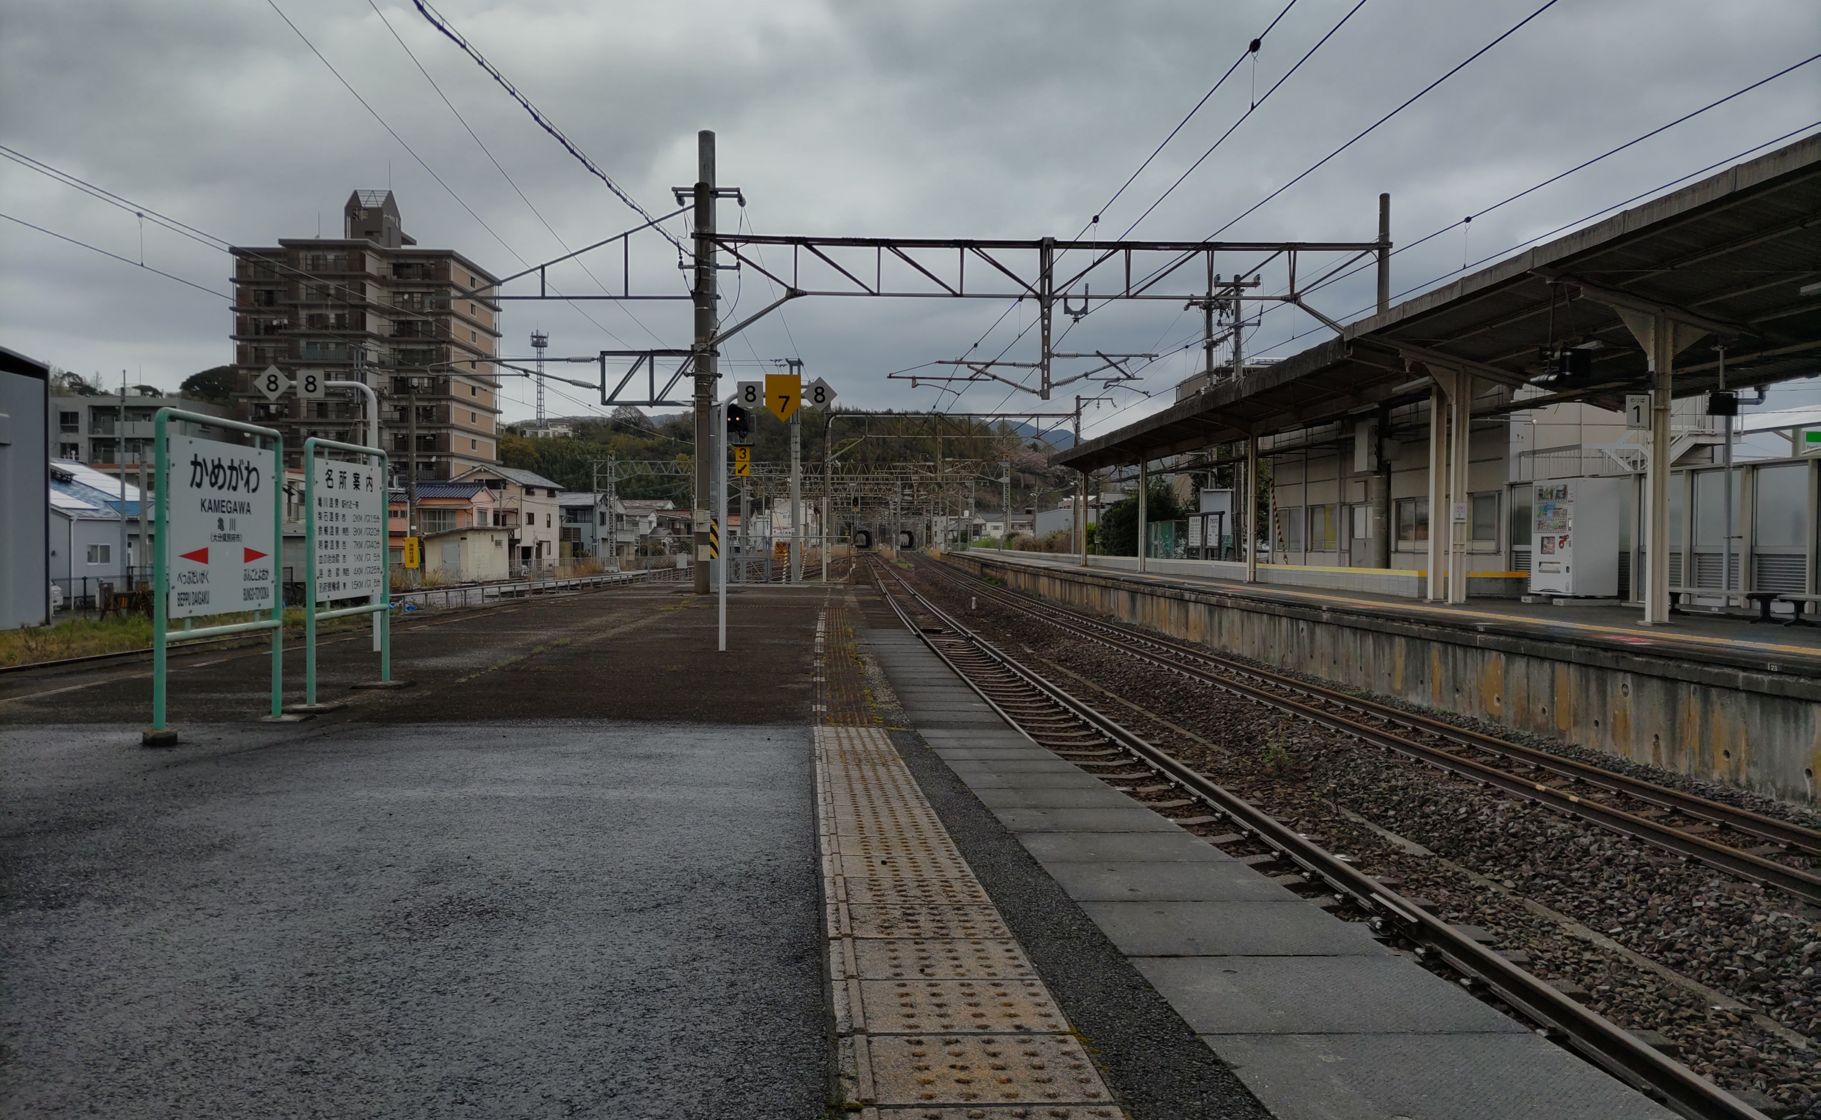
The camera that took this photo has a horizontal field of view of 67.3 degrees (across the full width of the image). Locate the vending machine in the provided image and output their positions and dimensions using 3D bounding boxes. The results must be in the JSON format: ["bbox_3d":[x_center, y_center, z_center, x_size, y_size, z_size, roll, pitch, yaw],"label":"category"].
[{"bbox_3d":[10.780,-0.355,22.150,0.740,1.830,1.150,0,1,-5],"label":"vending machine"}]

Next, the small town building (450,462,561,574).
[{"bbox_3d":[-36.200,-3.550,122.000,7.100,9.300,9.100,0,1,7],"label":"small town building"}]

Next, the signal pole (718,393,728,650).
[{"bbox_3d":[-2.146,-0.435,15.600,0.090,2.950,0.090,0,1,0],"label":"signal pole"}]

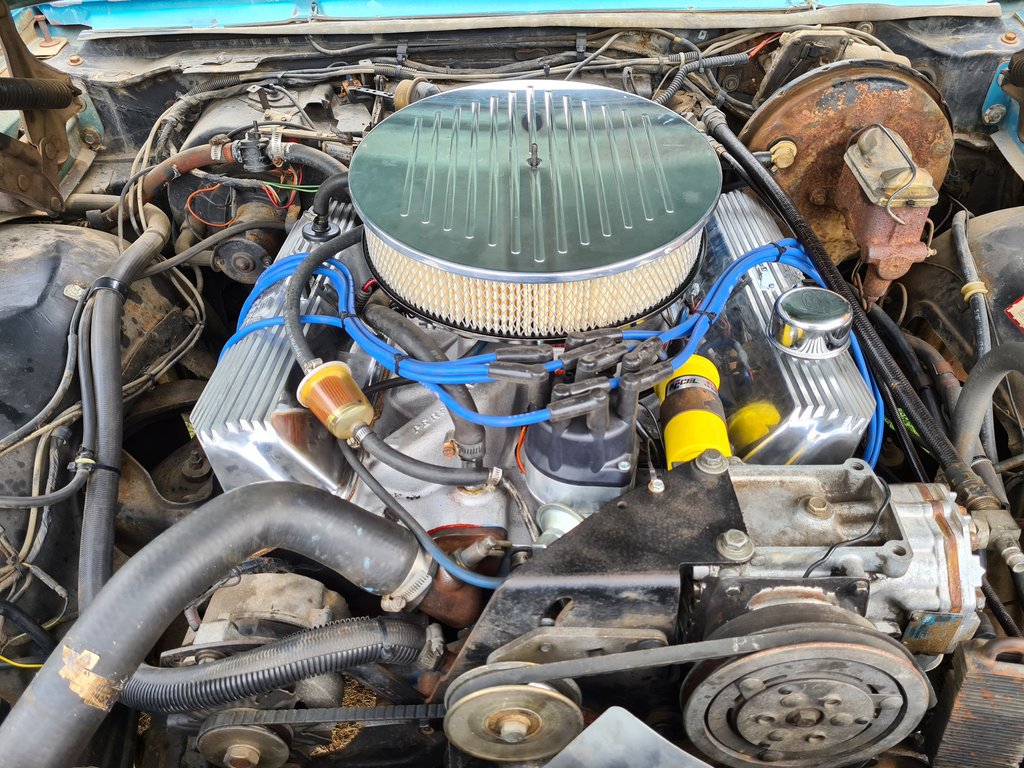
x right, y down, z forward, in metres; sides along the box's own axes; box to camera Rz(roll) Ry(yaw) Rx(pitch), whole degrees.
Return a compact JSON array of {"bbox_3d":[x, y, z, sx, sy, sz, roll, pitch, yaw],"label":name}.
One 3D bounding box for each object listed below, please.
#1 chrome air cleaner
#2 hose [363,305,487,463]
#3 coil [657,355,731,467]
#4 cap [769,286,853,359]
[{"bbox_3d":[0.022,-0.188,0.768,0.356,0.100,0.356,0,46,0],"label":"chrome air cleaner"},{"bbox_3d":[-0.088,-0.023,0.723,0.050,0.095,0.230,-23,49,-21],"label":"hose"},{"bbox_3d":[0.167,0.031,0.706,0.056,0.056,0.136,4,40,5],"label":"coil"},{"bbox_3d":[0.296,-0.065,0.757,0.081,0.037,0.081,-6,46,6],"label":"cap"}]

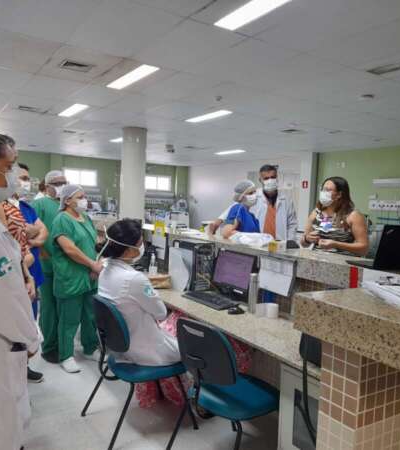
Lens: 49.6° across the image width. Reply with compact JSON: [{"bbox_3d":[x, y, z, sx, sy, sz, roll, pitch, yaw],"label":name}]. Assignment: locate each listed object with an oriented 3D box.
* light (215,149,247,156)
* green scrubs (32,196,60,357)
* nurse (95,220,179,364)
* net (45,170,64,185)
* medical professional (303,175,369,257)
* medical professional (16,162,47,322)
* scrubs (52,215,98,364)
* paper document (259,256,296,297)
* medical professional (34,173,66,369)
[{"bbox_3d":[0.822,-2.027,12.076,0.230,0.070,1.220,1,3,-31],"label":"light"},{"bbox_3d":[-1.327,0.471,3.984,0.320,1.420,0.500,3,3,6],"label":"green scrubs"},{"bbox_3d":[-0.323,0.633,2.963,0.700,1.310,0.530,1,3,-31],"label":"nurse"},{"bbox_3d":[-1.298,-0.423,3.880,0.200,0.135,0.170,3,2,22],"label":"net"},{"bbox_3d":[1.016,0.479,3.250,0.360,1.660,0.450,0,3,-37],"label":"medical professional"},{"bbox_3d":[-1.362,0.375,3.270,0.350,1.690,0.470,3,2,18],"label":"medical professional"},{"bbox_3d":[-1.066,0.514,3.710,0.320,1.260,0.450,3,2,21],"label":"scrubs"},{"bbox_3d":[0.466,0.316,2.707,0.020,0.210,0.290,1,3,-31],"label":"paper document"},{"bbox_3d":[-1.323,0.366,3.978,0.340,1.730,0.520,3,3,6],"label":"medical professional"}]

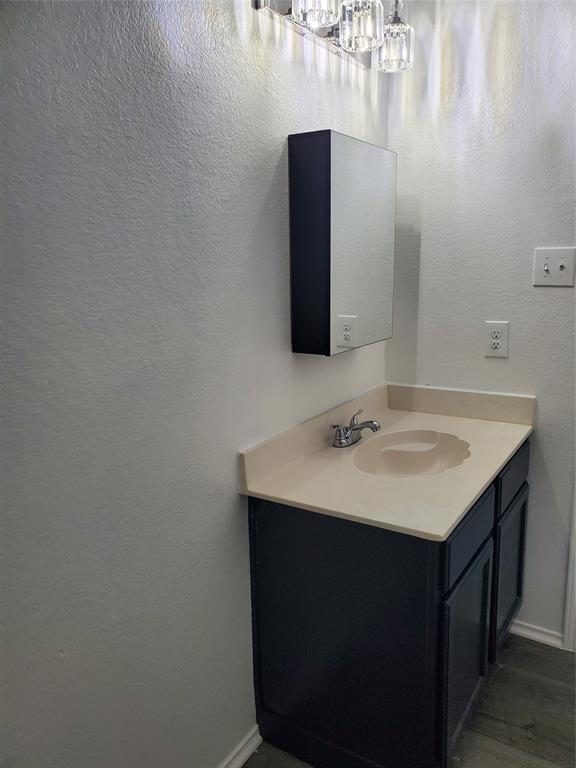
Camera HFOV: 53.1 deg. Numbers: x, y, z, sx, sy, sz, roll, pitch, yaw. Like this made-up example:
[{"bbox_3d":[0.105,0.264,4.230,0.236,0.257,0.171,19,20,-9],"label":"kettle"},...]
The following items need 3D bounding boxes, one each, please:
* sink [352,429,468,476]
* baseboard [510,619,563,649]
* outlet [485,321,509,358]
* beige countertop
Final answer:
[{"bbox_3d":[0.385,0.270,1.777,0.325,0.130,0.470,6,14,33],"label":"sink"},{"bbox_3d":[0.904,0.914,2.123,0.192,0.062,0.013,6,14,33],"label":"baseboard"},{"bbox_3d":[0.724,-0.152,1.998,0.079,0.125,0.008,6,14,33],"label":"outlet"},{"bbox_3d":[0.359,0.169,1.745,0.548,0.114,0.942,6,14,33],"label":"beige countertop"}]

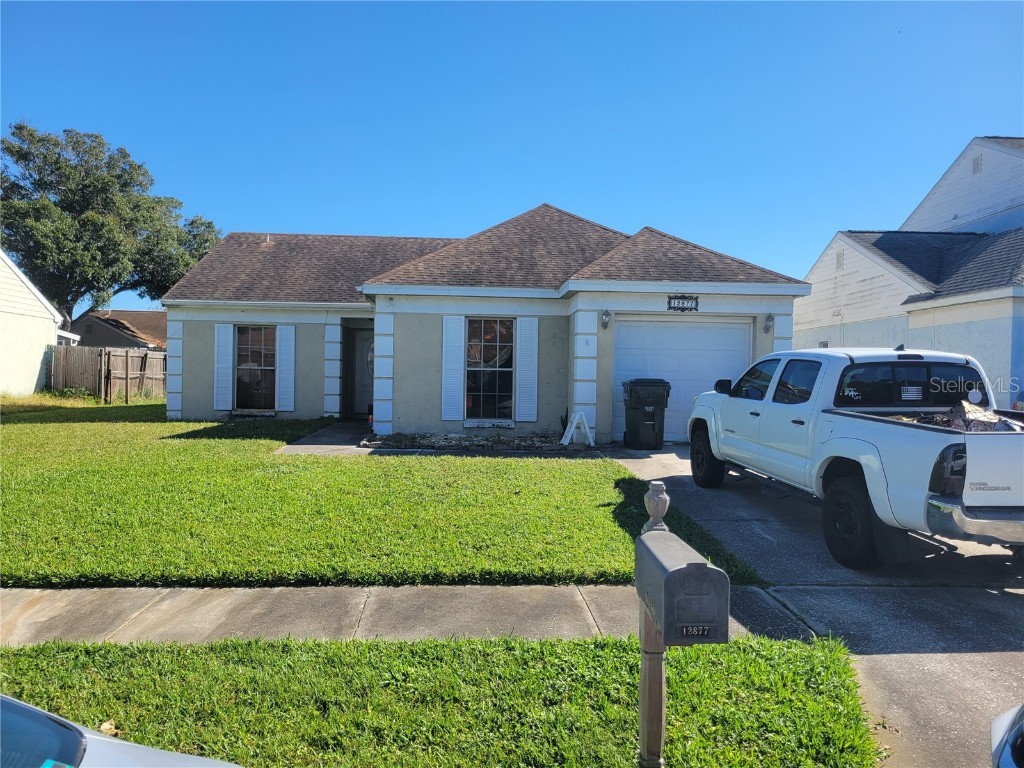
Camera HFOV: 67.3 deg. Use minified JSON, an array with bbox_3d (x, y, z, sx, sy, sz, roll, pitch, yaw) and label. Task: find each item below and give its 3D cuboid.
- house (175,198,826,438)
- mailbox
[{"bbox_3d":[-1.573,-1.827,19.520,12.650,5.430,13.400,1,0,-3],"label":"house"},{"bbox_3d":[0.587,0.701,2.716,0.208,0.253,0.534,1,0,-1],"label":"mailbox"}]

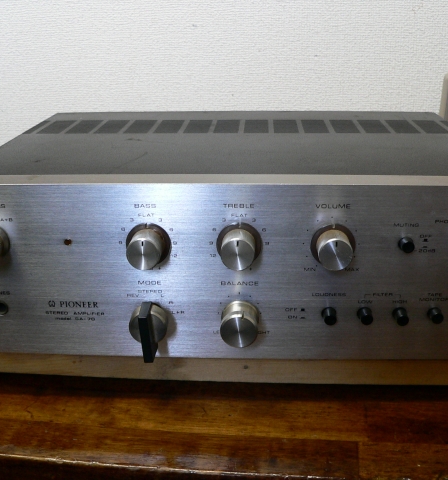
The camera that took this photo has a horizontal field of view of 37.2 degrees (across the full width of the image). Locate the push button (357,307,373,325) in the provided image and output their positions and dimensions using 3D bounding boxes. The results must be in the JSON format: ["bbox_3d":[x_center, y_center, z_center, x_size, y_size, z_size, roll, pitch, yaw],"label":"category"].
[{"bbox_3d":[0.096,0.052,0.448,0.009,0.009,0.010,0,20,3],"label":"push button"}]

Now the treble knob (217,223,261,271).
[{"bbox_3d":[0.010,0.007,0.434,0.030,0.030,0.020,0,20,3],"label":"treble knob"}]

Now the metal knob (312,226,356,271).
[{"bbox_3d":[0.072,0.007,0.431,0.030,0.030,0.019,0,20,3],"label":"metal knob"}]

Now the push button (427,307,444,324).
[{"bbox_3d":[0.142,0.051,0.446,0.009,0.009,0.009,0,20,3],"label":"push button"}]

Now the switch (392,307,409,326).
[{"bbox_3d":[0.119,0.052,0.446,0.009,0.009,0.011,0,20,3],"label":"switch"}]

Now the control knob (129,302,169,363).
[{"bbox_3d":[-0.051,0.063,0.457,0.025,0.034,0.024,0,20,3],"label":"control knob"}]

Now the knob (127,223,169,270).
[{"bbox_3d":[-0.051,0.006,0.438,0.030,0.030,0.020,0,20,3],"label":"knob"}]

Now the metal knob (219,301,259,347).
[{"bbox_3d":[0.011,0.057,0.450,0.026,0.026,0.019,0,20,3],"label":"metal knob"}]

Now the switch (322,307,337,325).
[{"bbox_3d":[0.072,0.052,0.450,0.009,0.009,0.010,0,20,3],"label":"switch"}]

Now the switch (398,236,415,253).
[{"bbox_3d":[0.119,0.004,0.430,0.009,0.009,0.008,0,20,3],"label":"switch"}]

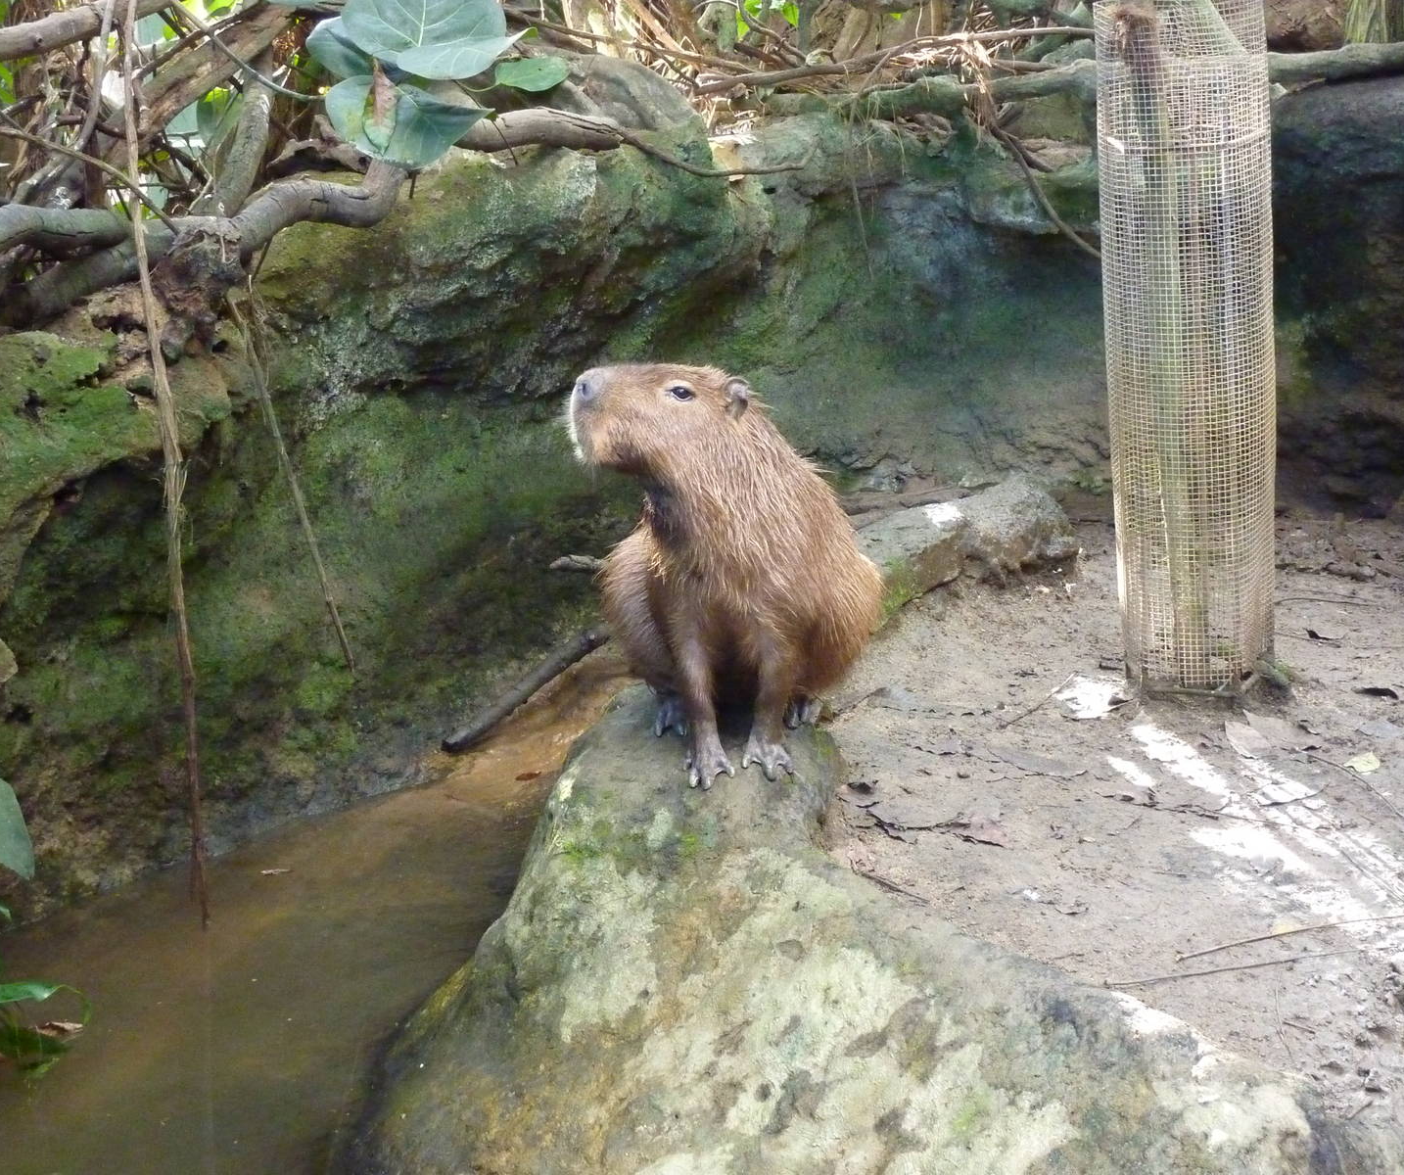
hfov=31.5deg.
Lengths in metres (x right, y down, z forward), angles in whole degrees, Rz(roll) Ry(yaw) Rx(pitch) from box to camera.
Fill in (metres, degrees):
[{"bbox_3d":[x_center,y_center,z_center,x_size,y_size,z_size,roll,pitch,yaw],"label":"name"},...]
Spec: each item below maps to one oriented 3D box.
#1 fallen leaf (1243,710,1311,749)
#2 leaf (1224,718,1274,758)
[{"bbox_3d":[0.865,0.214,3.759,0.078,0.018,0.164,-11,22,-23],"label":"fallen leaf"},{"bbox_3d":[0.813,0.227,3.725,0.067,0.020,0.139,-9,21,-18],"label":"leaf"}]

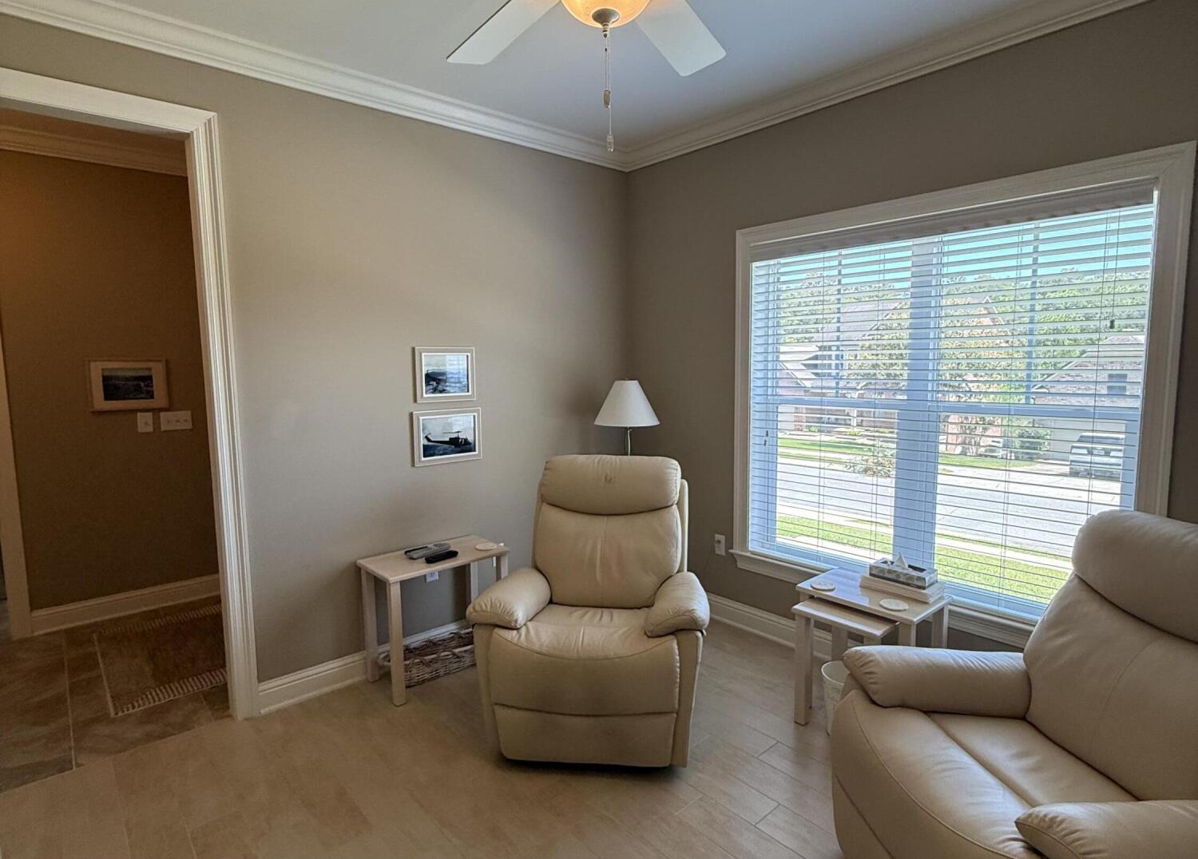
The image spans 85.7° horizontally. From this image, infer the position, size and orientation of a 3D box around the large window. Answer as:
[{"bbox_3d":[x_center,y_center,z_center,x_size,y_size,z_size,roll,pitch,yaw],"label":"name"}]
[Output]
[{"bbox_3d":[1.356,-0.112,2.862,0.130,1.768,1.801,-6,8,-41],"label":"large window"}]

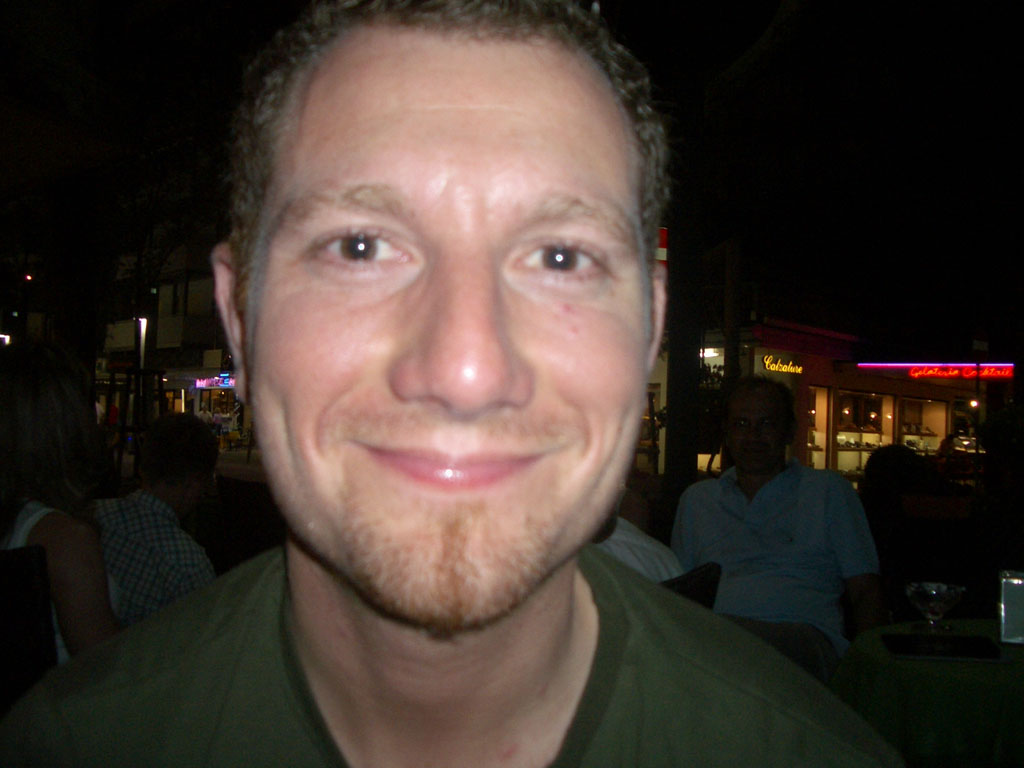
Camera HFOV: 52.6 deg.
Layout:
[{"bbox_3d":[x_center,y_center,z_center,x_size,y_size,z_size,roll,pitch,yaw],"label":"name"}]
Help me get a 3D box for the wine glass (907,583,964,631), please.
[{"bbox_3d":[0.845,0.448,2.070,0.119,0.088,0.119,1,-2,0],"label":"wine glass"}]

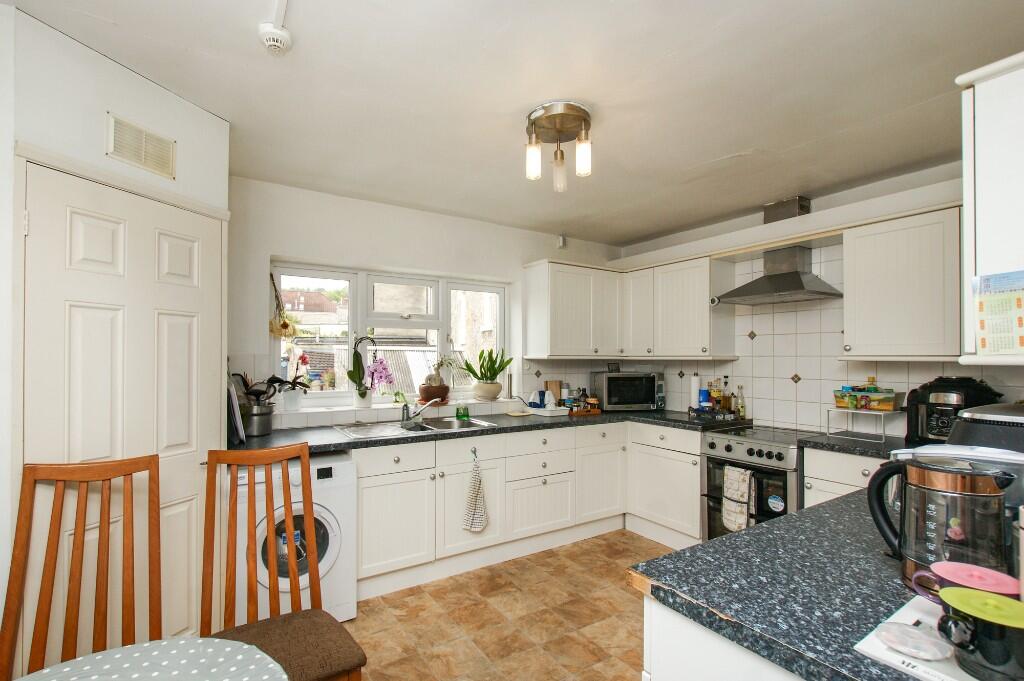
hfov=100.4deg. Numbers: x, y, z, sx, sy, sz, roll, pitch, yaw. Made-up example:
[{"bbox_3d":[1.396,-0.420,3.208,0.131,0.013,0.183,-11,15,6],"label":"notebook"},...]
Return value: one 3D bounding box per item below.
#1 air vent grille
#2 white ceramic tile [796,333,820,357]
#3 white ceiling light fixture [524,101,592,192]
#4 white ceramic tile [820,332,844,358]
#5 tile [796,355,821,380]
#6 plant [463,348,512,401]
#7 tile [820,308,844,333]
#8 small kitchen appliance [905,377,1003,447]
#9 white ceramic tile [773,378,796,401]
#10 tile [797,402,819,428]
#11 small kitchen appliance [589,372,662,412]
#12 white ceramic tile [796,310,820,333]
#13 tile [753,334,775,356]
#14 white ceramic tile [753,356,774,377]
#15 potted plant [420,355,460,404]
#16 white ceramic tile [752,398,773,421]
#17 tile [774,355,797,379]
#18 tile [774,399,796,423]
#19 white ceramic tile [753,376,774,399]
[{"bbox_3d":[-1.420,-0.740,1.643,0.015,0.158,0.235,-1,-2,21],"label":"air vent grille"},{"bbox_3d":[1.973,0.028,2.833,0.010,0.150,0.148,1,-2,-35],"label":"white ceramic tile"},{"bbox_3d":[0.212,-0.859,1.940,0.285,0.285,0.285,0,-1,0],"label":"white ceiling light fixture"},{"bbox_3d":[2.055,0.025,2.718,0.010,0.150,0.148,1,-2,-35],"label":"white ceramic tile"},{"bbox_3d":[1.957,0.187,2.811,0.010,0.150,0.150,1,-1,-30],"label":"tile"},{"bbox_3d":[-0.205,0.285,3.560,0.370,0.420,0.330,1,-2,-32],"label":"plant"},{"bbox_3d":[2.033,-0.123,2.679,0.010,0.150,0.150,1,-1,-30],"label":"tile"},{"bbox_3d":[2.134,0.370,2.060,0.310,0.360,0.310,1,-2,-31],"label":"small kitchen appliance"},{"bbox_3d":[1.881,0.338,2.942,0.010,0.150,0.150,1,-1,-30],"label":"white ceramic tile"},{"bbox_3d":[1.973,0.491,2.833,0.010,0.150,0.148,1,-2,-35],"label":"tile"},{"bbox_3d":[0.985,0.424,3.650,0.510,0.310,0.380,0,-1,-7],"label":"small kitchen appliance"},{"bbox_3d":[2.004,-0.124,2.880,0.010,0.150,0.150,1,-2,-31],"label":"white ceramic tile"},{"bbox_3d":[1.821,0.039,3.090,0.010,0.150,0.150,1,-2,-31],"label":"tile"},{"bbox_3d":[1.808,0.190,3.065,0.010,0.150,0.148,1,-2,-35],"label":"white ceramic tile"},{"bbox_3d":[-0.555,0.289,3.200,0.260,0.350,0.240,1,-1,-30],"label":"potted plant"},{"bbox_3d":[1.808,0.496,3.065,0.010,0.150,0.148,1,-2,-35],"label":"white ceramic tile"},{"bbox_3d":[1.881,0.186,2.942,0.010,0.150,0.150,1,-1,-30],"label":"tile"},{"bbox_3d":[1.881,0.490,2.942,0.010,0.150,0.150,1,-1,-30],"label":"tile"},{"bbox_3d":[1.821,0.346,3.090,0.010,0.150,0.150,1,-2,-31],"label":"white ceramic tile"}]

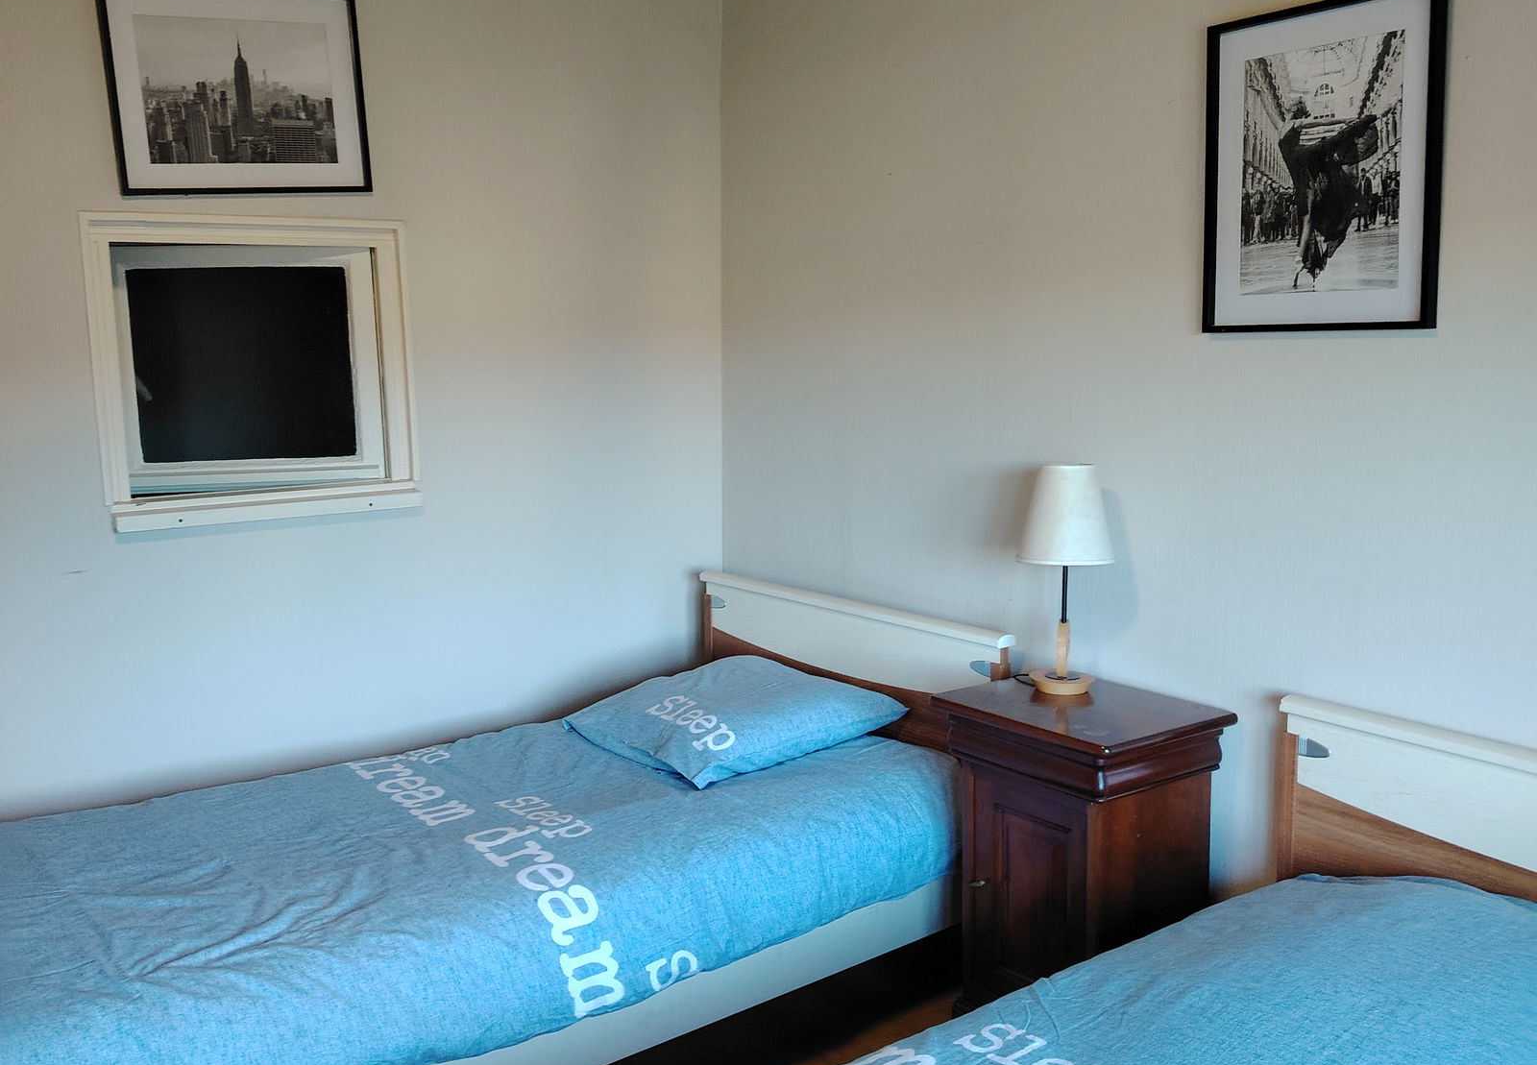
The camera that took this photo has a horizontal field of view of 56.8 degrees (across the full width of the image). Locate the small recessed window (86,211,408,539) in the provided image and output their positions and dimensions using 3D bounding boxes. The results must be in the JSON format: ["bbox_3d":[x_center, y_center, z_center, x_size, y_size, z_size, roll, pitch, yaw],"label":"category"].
[{"bbox_3d":[-1.105,-0.355,3.080,0.669,0.636,0.100,-7,11,-35],"label":"small recessed window"}]

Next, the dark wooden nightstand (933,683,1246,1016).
[{"bbox_3d":[0.579,0.653,2.667,0.351,0.670,0.448,-7,10,-35],"label":"dark wooden nightstand"}]

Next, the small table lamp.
[{"bbox_3d":[0.564,0.088,2.712,0.188,0.435,0.188,-1,9,0],"label":"small table lamp"}]

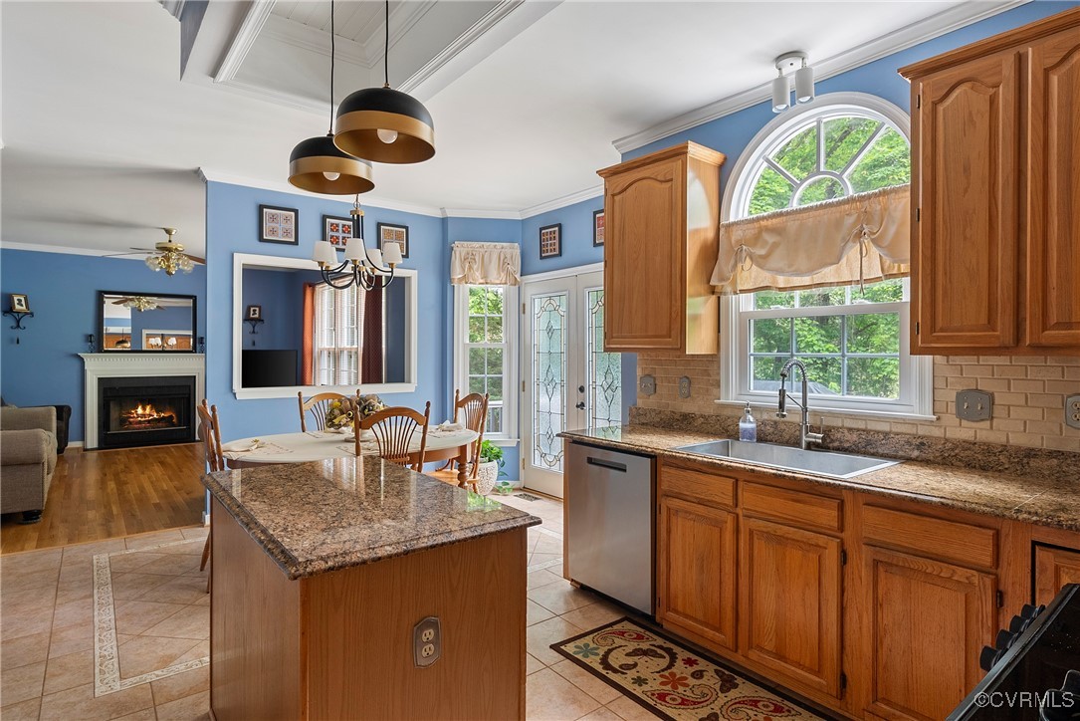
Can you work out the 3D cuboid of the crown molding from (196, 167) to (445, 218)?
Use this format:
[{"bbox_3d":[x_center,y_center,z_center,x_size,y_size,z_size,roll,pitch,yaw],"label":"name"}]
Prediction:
[{"bbox_3d":[-1.773,-1.393,4.885,2.040,0.100,0.090,0,1,-39],"label":"crown molding"}]

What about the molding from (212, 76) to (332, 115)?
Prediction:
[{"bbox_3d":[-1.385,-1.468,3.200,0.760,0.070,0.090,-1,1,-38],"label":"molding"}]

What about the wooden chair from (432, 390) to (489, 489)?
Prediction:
[{"bbox_3d":[-0.706,0.774,4.343,0.540,1.060,0.510,0,1,-39],"label":"wooden chair"}]

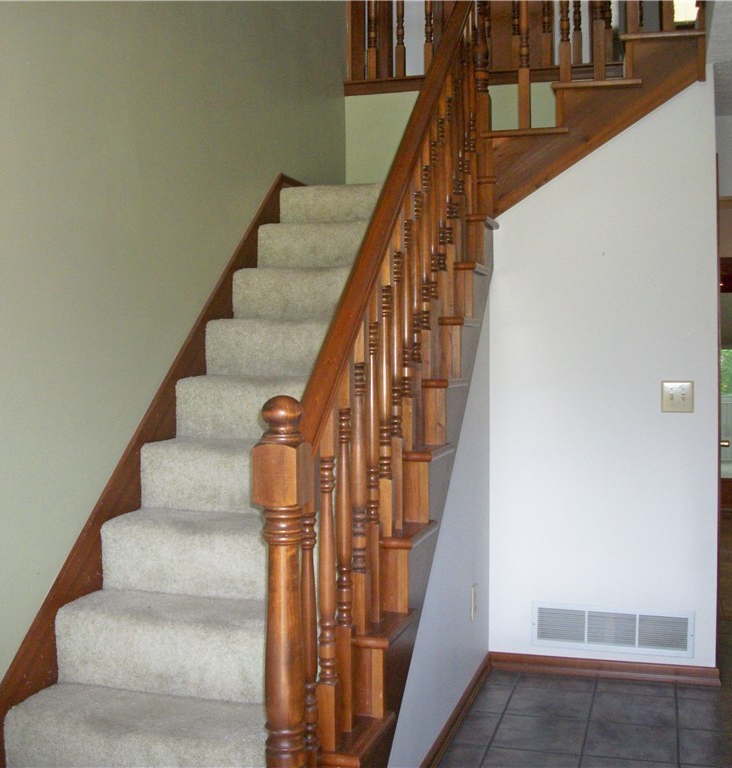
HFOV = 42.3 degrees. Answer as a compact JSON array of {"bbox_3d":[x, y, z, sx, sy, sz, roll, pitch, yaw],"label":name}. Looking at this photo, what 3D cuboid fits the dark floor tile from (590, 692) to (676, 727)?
[{"bbox_3d":[0.969,1.181,3.399,0.297,0.010,0.295,0,2,17],"label":"dark floor tile"}]

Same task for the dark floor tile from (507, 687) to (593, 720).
[{"bbox_3d":[0.683,1.185,3.486,0.297,0.010,0.295,0,2,17],"label":"dark floor tile"}]

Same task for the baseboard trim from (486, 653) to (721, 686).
[{"bbox_3d":[0.931,1.134,3.751,0.898,0.072,0.022,0,2,17],"label":"baseboard trim"}]

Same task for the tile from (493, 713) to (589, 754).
[{"bbox_3d":[0.594,1.193,3.199,0.297,0.010,0.295,0,2,17],"label":"tile"}]

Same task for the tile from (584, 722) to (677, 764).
[{"bbox_3d":[0.879,1.189,3.113,0.297,0.010,0.295,0,2,17],"label":"tile"}]

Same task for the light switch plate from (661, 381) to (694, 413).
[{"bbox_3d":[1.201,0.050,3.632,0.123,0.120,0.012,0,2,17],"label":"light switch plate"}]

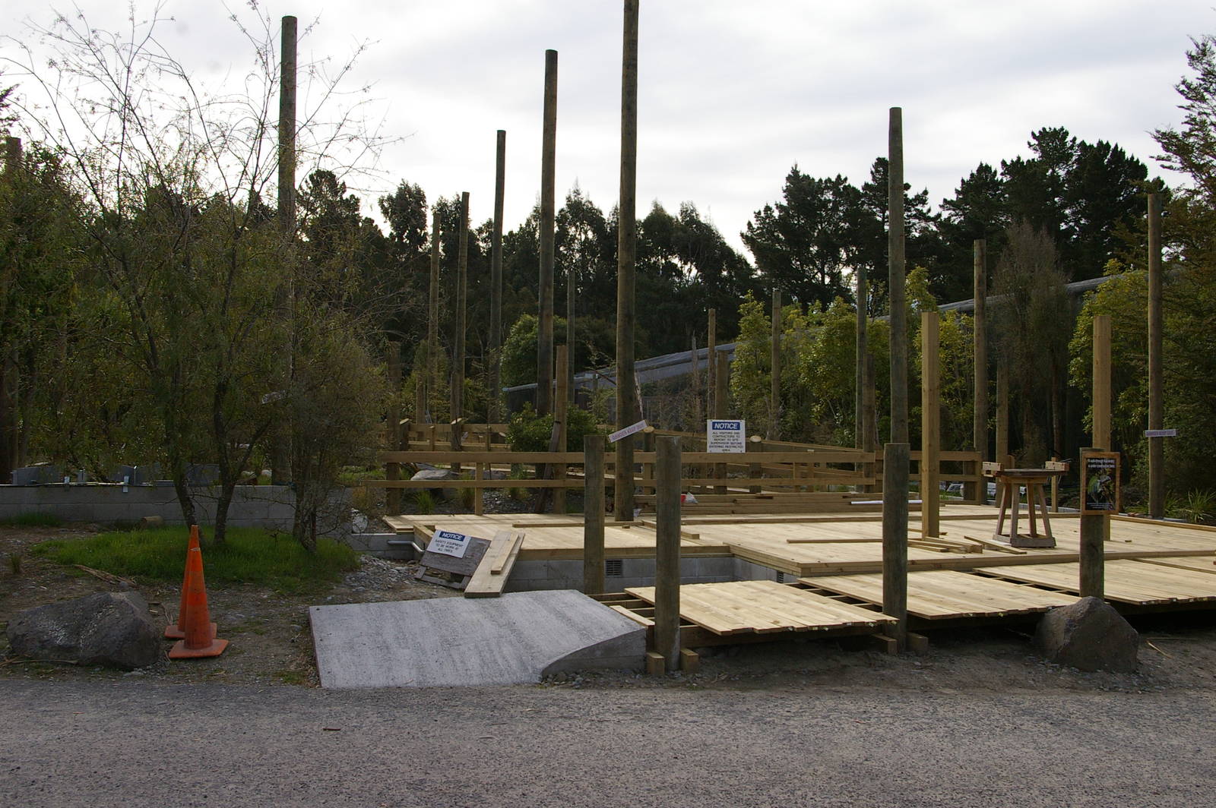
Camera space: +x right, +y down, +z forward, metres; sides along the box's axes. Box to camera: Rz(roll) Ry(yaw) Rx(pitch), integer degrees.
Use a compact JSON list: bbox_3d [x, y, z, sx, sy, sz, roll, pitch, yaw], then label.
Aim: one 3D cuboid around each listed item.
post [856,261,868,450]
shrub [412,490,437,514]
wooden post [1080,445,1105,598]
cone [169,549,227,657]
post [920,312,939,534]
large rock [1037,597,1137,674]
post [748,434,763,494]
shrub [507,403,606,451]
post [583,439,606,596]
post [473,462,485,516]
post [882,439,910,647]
[{"bbox_3d":[5.372,-0.523,24.300,0.200,4.750,0.200,0,-2,0],"label":"post"},{"bbox_3d":[-2.580,1.373,16.100,0.340,0.360,0.340,1,-1,-18],"label":"shrub"},{"bbox_3d":[3.864,1.121,9.158,0.174,1.540,0.174,1,-1,-18],"label":"wooden post"},{"bbox_3d":[-2.933,1.405,8.200,0.365,0.740,0.365,1,-2,-9],"label":"cone"},{"bbox_3d":[3.567,0.238,12.710,0.140,2.520,0.140,1,-1,-18],"label":"post"},{"bbox_3d":[3.517,1.680,8.420,0.750,0.500,0.640,0,-1,23],"label":"large rock"},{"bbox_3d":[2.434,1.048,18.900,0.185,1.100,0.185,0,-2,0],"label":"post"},{"bbox_3d":[-0.755,0.469,17.700,1.480,0.980,1.300,1,-1,-18],"label":"shrub"},{"bbox_3d":[-0.119,1.030,9.718,0.172,1.520,0.172,1,-1,0],"label":"post"},{"bbox_3d":[-1.740,1.105,15.494,0.090,0.825,0.090,1,-1,-18],"label":"post"},{"bbox_3d":[2.169,1.073,8.638,0.174,1.560,0.174,1,-1,0],"label":"post"}]

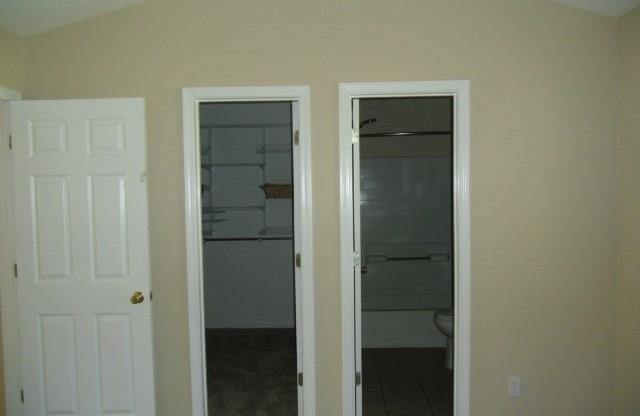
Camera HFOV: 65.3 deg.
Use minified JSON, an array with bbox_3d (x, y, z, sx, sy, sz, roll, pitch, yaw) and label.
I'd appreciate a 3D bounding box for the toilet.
[{"bbox_3d":[1.303,0.968,4.185,0.700,0.740,0.420,-1,3,1],"label":"toilet"}]

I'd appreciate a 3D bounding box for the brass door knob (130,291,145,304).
[{"bbox_3d":[-1.033,0.509,2.828,0.065,0.065,0.065,-1,3,1],"label":"brass door knob"}]

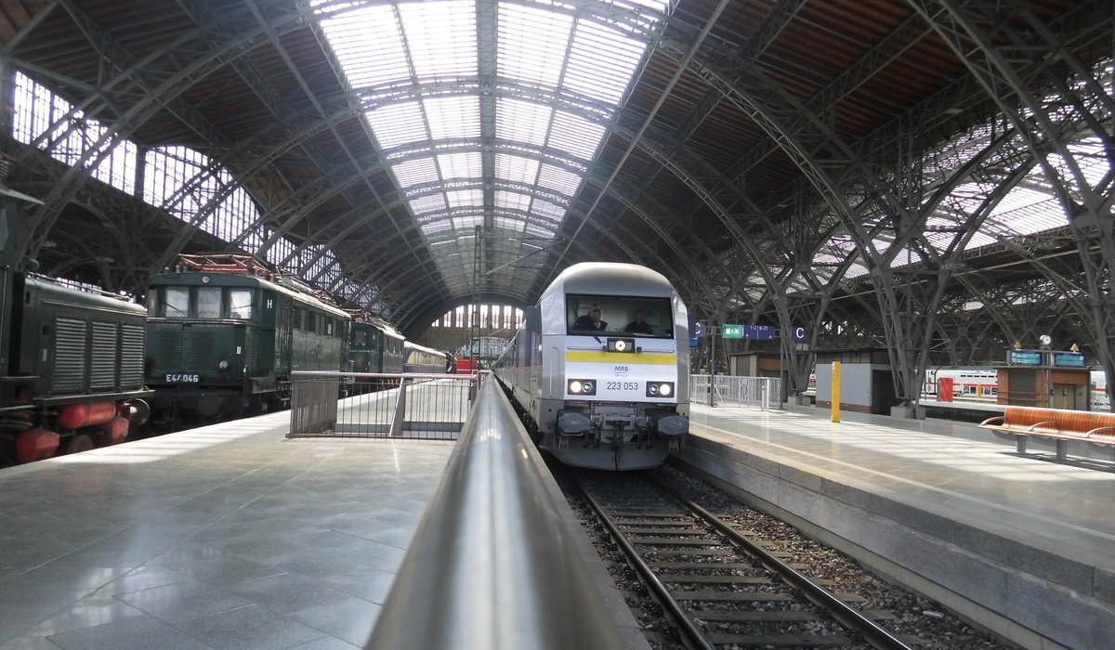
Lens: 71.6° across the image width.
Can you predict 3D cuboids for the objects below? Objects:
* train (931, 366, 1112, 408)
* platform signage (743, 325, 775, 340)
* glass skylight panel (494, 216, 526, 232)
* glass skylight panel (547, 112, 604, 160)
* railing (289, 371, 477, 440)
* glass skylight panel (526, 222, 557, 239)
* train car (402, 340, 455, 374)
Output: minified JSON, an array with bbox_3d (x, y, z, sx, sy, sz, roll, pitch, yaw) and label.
[{"bbox_3d":[57.200,7.277,97.512,2.800,4.600,28.000,2,-3,-5],"label":"train"},{"bbox_3d":[7.372,0.302,28.161,1.170,0.500,0.160,2,-3,-5],"label":"platform signage"},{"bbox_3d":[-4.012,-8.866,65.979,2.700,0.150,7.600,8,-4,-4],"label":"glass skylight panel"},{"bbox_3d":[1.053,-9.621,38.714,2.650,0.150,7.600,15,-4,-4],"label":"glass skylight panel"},{"bbox_3d":[-3.007,1.415,14.239,2.950,1.050,3.400,2,-3,-5],"label":"railing"},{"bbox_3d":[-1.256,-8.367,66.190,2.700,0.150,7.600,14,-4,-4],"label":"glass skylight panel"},{"bbox_3d":[-12.800,4.065,69.542,2.900,3.750,44.500,2,-4,-5],"label":"train car"}]

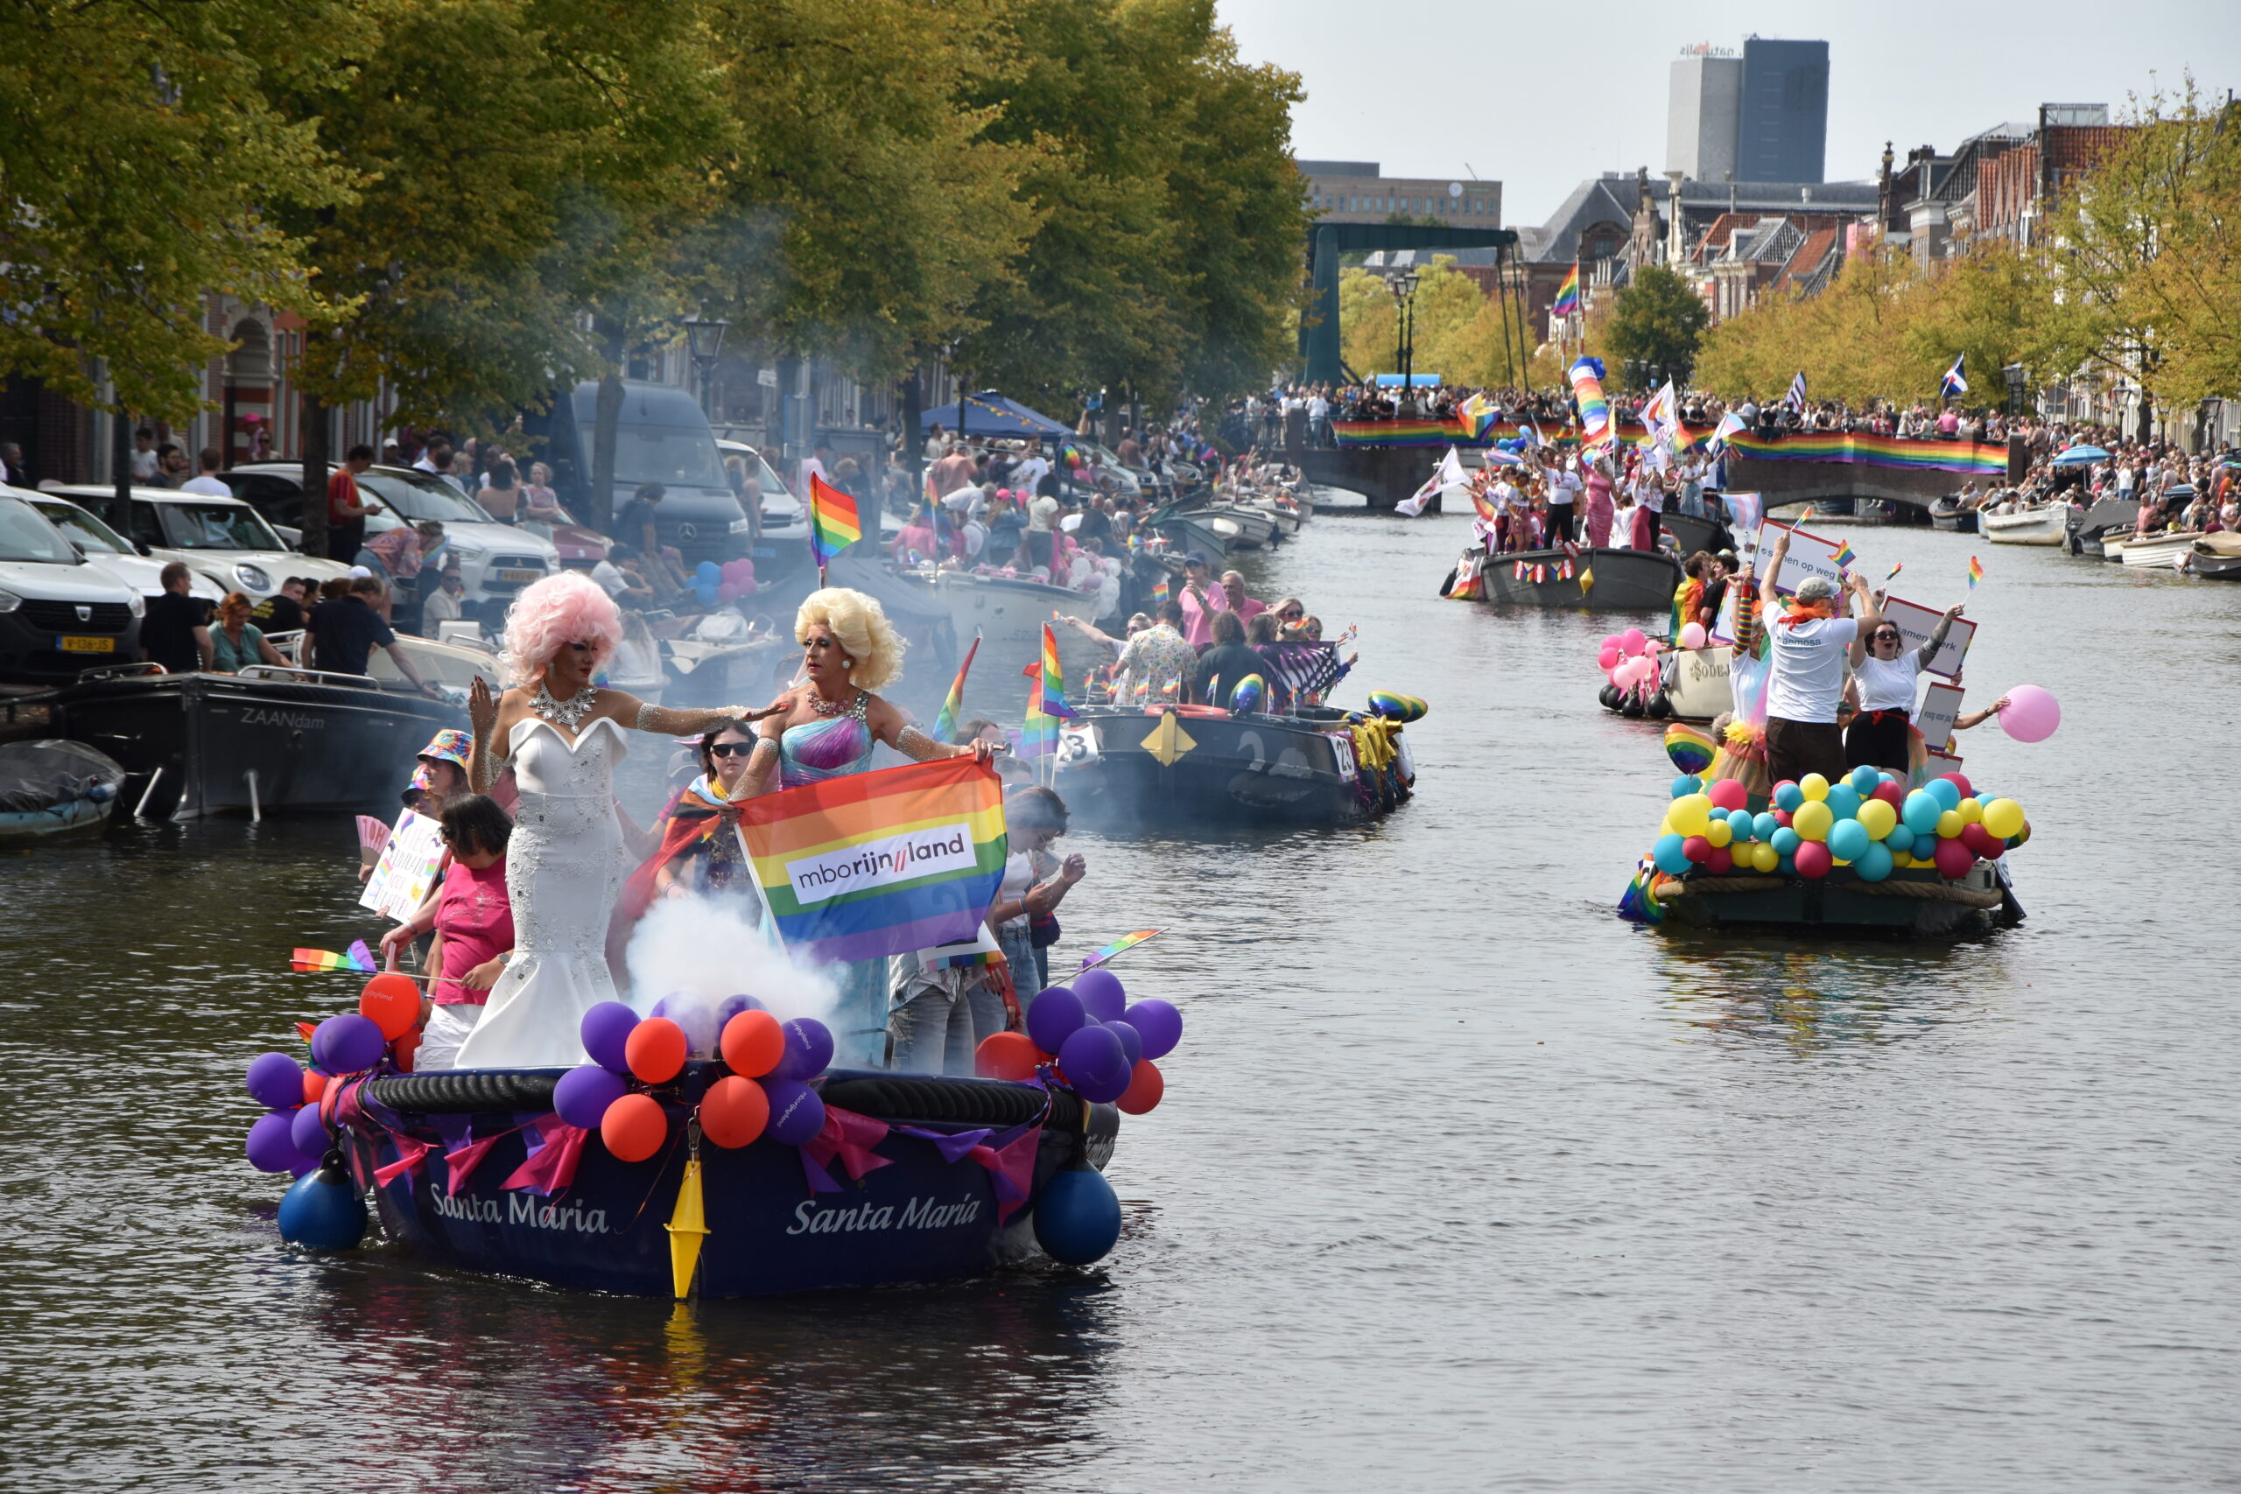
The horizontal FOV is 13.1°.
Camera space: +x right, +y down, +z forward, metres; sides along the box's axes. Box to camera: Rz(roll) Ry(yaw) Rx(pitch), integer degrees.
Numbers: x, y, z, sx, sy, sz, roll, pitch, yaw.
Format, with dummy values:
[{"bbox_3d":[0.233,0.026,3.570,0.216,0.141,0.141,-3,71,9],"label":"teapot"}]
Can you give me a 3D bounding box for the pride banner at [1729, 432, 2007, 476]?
[{"bbox_3d":[21.853,-8.576,286.000,8.200,1.000,0.250,2,2,3],"label":"pride banner"}]

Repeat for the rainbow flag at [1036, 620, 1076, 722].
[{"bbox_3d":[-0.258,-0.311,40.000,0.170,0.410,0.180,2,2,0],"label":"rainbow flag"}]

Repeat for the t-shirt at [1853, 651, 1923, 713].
[{"bbox_3d":[5.051,-0.426,64.300,0.470,0.430,0.280,2,2,7],"label":"t-shirt"}]

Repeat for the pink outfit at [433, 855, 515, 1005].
[{"bbox_3d":[-2.344,0.673,36.000,0.480,0.560,0.340,3,2,30],"label":"pink outfit"}]

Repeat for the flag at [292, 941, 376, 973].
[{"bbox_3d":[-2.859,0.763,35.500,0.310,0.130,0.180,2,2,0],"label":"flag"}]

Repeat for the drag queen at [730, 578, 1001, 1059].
[{"bbox_3d":[-0.938,0.373,35.600,0.970,1.920,0.550,2,2,0],"label":"drag queen"}]

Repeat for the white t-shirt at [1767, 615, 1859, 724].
[{"bbox_3d":[4.241,-0.489,60.000,0.550,0.660,0.330,2,2,17],"label":"white t-shirt"}]

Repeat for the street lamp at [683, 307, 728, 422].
[{"bbox_3d":[-5.477,-3.983,129.000,0.600,3.850,0.600,2,2,0],"label":"street lamp"}]

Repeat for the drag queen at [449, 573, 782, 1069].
[{"bbox_3d":[-1.840,0.366,35.600,1.100,1.960,0.600,1,2,-18],"label":"drag queen"}]

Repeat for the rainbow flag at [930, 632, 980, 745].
[{"bbox_3d":[-0.637,-0.212,37.600,0.160,0.500,0.180,22,2,0],"label":"rainbow flag"}]

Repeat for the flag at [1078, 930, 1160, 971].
[{"bbox_3d":[0.003,0.753,36.400,0.330,0.100,0.250,-28,6,0],"label":"flag"}]

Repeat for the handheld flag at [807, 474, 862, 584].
[{"bbox_3d":[-1.075,-0.824,36.800,0.210,0.430,0.170,2,2,6],"label":"handheld flag"}]

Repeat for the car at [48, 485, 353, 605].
[{"bbox_3d":[-8.162,-1.493,85.508,1.750,1.420,3.850,0,3,-45],"label":"car"}]

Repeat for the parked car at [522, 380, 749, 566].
[{"bbox_3d":[-6.005,-2.789,107.974,2.080,2.680,6.100,1,2,-27],"label":"parked car"}]

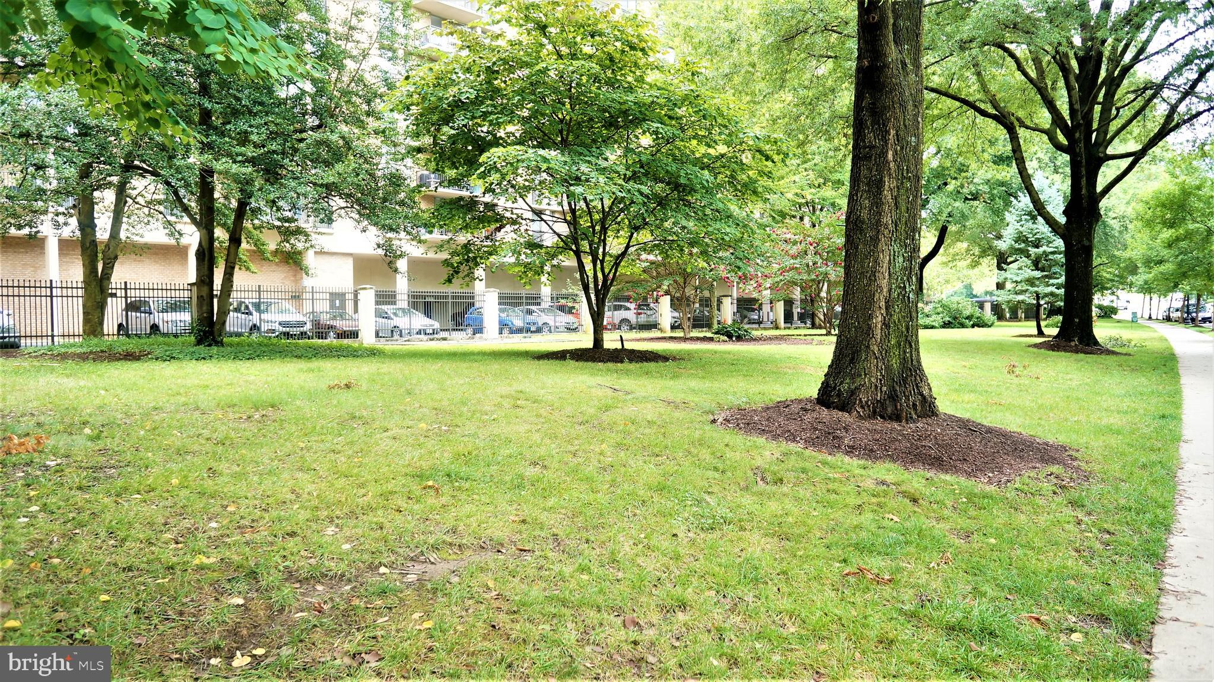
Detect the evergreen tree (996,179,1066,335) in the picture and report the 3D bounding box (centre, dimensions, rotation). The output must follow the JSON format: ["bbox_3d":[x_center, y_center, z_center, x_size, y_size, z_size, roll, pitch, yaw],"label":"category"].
[{"bbox_3d":[22.052,-4.266,39.500,4.100,7.900,4.100,1,3,29],"label":"evergreen tree"}]

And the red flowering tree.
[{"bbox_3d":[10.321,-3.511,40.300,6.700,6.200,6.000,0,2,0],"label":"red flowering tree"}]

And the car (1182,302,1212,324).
[{"bbox_3d":[48.555,-2.283,63.500,1.820,1.700,4.600,1,3,33],"label":"car"}]

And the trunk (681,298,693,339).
[{"bbox_3d":[3.591,-1.025,34.800,0.500,1.800,0.450,0,2,0],"label":"trunk"}]

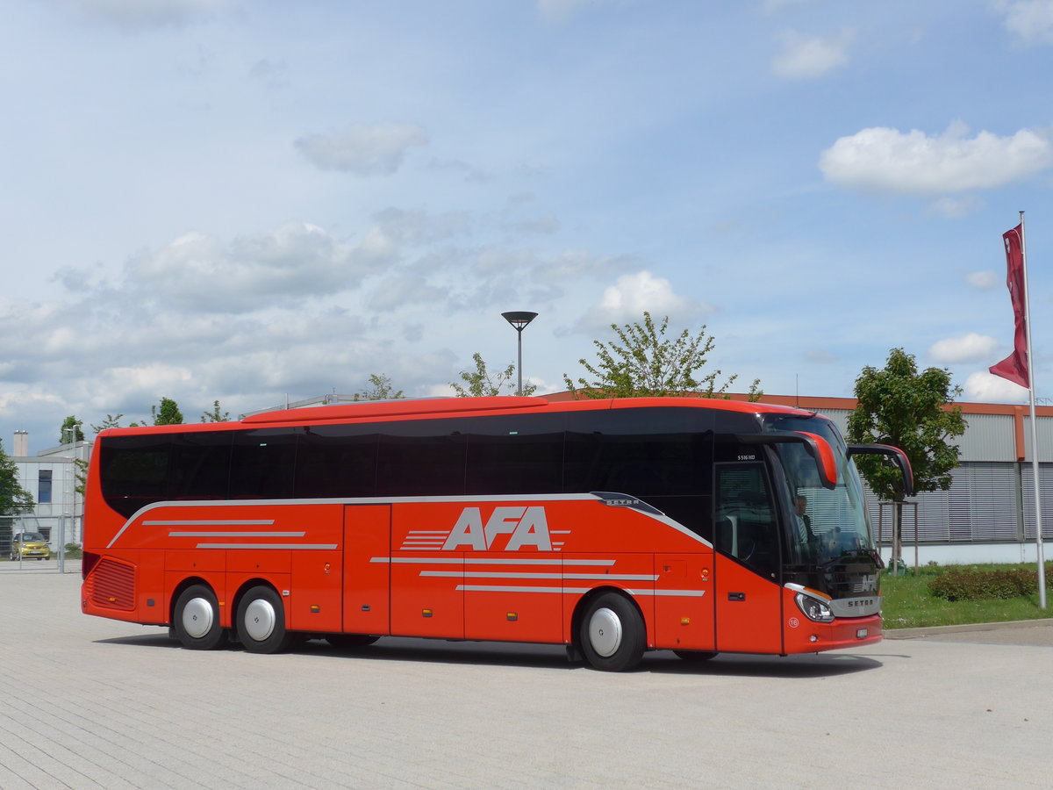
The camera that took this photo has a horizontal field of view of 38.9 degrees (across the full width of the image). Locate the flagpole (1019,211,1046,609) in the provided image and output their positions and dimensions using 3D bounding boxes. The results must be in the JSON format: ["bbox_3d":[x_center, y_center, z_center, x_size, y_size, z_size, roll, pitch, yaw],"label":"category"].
[{"bbox_3d":[10.876,0.266,32.011,0.130,8.570,0.130,-1,-6,0],"label":"flagpole"}]

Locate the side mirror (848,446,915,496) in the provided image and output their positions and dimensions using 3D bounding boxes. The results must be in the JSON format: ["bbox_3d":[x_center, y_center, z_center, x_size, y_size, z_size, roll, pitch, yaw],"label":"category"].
[{"bbox_3d":[4.736,1.009,20.019,0.950,0.720,0.320,-4,-6,33],"label":"side mirror"}]

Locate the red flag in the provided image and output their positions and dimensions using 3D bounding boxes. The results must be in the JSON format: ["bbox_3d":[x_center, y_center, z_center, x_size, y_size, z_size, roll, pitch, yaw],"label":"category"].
[{"bbox_3d":[10.515,-1.942,32.505,0.400,3.655,0.950,5,-8,-45],"label":"red flag"}]

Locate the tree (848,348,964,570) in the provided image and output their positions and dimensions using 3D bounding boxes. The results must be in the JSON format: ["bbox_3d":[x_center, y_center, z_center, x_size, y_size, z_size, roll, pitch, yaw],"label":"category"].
[{"bbox_3d":[11.542,1.990,45.331,3.600,6.894,3.600,-1,-6,0],"label":"tree"}]

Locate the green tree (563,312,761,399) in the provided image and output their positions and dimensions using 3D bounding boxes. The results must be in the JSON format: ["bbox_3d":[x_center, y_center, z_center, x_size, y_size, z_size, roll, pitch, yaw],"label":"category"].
[{"bbox_3d":[2.962,1.433,32.882,4.300,6.630,4.300,-1,-6,0],"label":"green tree"}]

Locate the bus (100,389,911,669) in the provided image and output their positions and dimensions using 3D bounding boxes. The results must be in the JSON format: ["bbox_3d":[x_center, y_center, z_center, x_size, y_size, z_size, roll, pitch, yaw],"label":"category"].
[{"bbox_3d":[-1.219,1.984,22.242,13.350,3.750,2.650,-4,-6,33],"label":"bus"}]

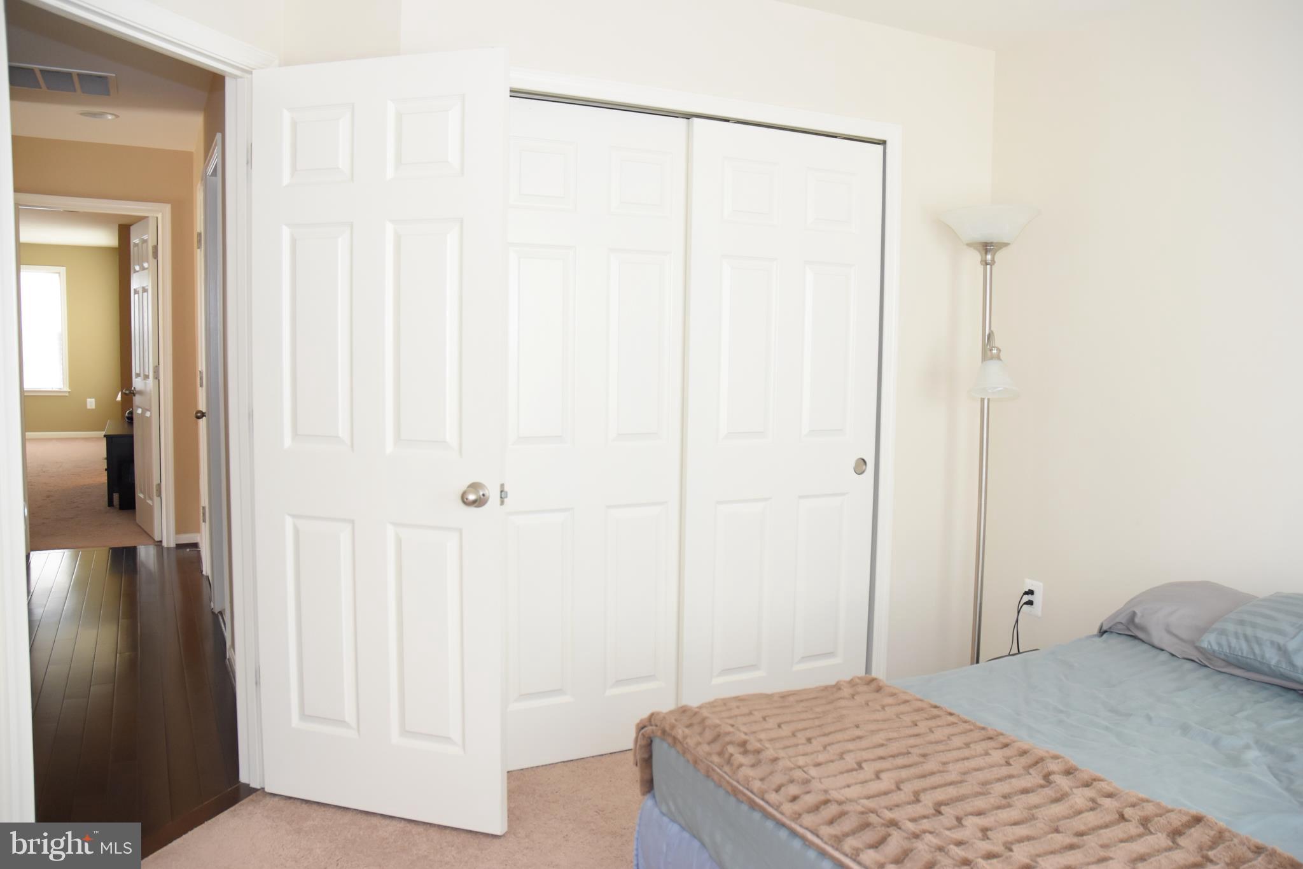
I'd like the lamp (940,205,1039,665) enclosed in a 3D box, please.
[{"bbox_3d":[1.134,0.142,3.347,0.318,1.800,0.350,1,4,4],"label":"lamp"}]

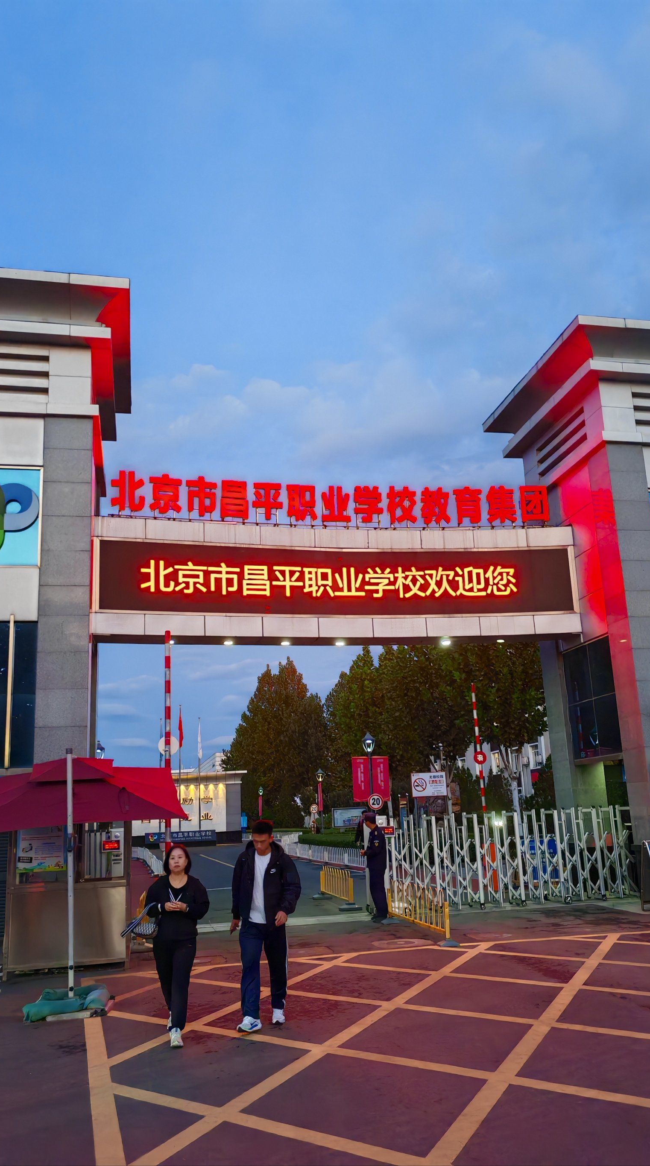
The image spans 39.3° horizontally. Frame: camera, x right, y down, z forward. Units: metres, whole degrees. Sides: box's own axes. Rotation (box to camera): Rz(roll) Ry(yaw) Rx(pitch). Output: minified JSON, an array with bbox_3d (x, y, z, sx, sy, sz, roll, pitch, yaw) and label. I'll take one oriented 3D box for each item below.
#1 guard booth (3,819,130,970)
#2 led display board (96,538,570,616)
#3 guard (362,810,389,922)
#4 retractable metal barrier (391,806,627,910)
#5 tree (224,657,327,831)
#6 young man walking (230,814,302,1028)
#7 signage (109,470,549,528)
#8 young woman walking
[{"bbox_3d":[-3.465,3.917,12.268,1.530,2.340,1.500,2,-15,-18],"label":"guard booth"},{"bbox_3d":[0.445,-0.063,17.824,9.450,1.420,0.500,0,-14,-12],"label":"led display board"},{"bbox_3d":[0.836,4.865,15.691,0.470,1.765,0.500,-3,-14,2],"label":"guard"},{"bbox_3d":[3.588,5.330,17.635,4.950,1.720,0.600,1,-15,-12],"label":"retractable metal barrier"},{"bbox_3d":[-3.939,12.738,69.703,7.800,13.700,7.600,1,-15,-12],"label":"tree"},{"bbox_3d":[-0.555,3.042,8.201,0.570,1.762,0.450,-5,-14,9],"label":"young man walking"},{"bbox_3d":[0.298,-1.630,18.496,9.030,0.860,0.500,1,-15,-12],"label":"signage"},{"bbox_3d":[-1.287,3.083,7.883,0.530,1.594,0.500,-3,-14,2],"label":"young woman walking"}]

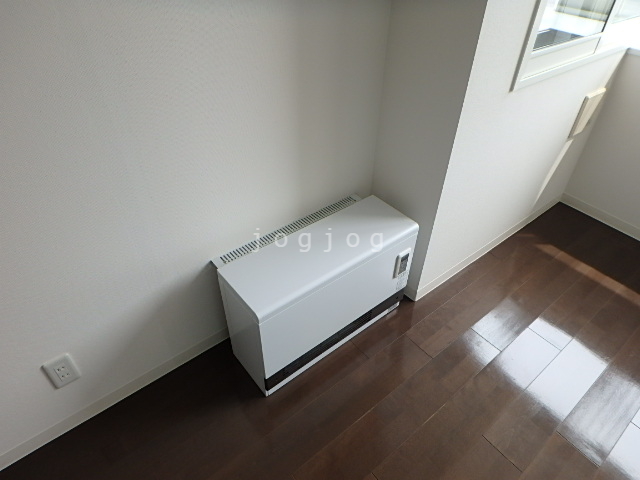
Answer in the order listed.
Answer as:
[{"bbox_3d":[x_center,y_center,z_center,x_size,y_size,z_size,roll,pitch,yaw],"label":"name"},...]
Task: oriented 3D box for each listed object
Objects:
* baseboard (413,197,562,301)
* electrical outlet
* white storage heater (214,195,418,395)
[{"bbox_3d":[0.914,-0.005,2.169,1.246,0.068,0.012,-27,48,-29],"label":"baseboard"},{"bbox_3d":[-0.778,0.400,1.287,0.070,0.119,0.010,-27,48,-29],"label":"electrical outlet"},{"bbox_3d":[0.009,0.187,1.690,0.731,0.461,0.280,-27,47,-30],"label":"white storage heater"}]

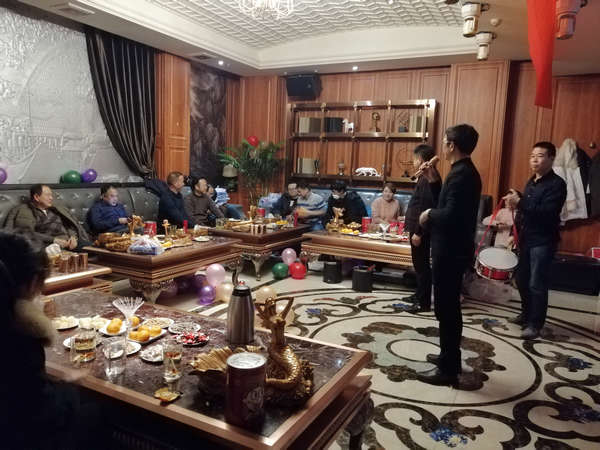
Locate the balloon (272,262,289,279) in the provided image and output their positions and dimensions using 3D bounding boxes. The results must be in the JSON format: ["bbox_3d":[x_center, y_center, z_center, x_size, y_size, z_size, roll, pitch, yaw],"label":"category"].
[{"bbox_3d":[-0.249,0.588,5.980,0.205,0.215,0.205,2,7,0],"label":"balloon"}]

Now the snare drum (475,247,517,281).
[{"bbox_3d":[1.775,0.354,4.200,0.370,0.135,0.370,-1,27,1],"label":"snare drum"}]

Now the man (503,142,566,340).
[{"bbox_3d":[2.120,0.122,4.199,0.500,1.720,0.520,-5,10,-43],"label":"man"}]

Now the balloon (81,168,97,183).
[{"bbox_3d":[-2.478,-0.579,5.500,0.180,0.165,0.185,6,8,27],"label":"balloon"}]

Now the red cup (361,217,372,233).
[{"bbox_3d":[0.923,0.008,6.407,0.138,0.210,0.138,2,7,0],"label":"red cup"}]

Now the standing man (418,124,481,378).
[{"bbox_3d":[1.060,0.192,3.244,0.400,1.740,0.480,5,8,25],"label":"standing man"}]

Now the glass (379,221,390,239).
[{"bbox_3d":[1.050,0.073,5.749,0.130,0.200,0.130,5,7,26],"label":"glass"}]

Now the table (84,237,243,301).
[{"bbox_3d":[-1.472,0.485,5.103,0.980,0.545,1.380,5,8,27],"label":"table"}]

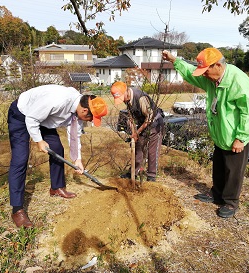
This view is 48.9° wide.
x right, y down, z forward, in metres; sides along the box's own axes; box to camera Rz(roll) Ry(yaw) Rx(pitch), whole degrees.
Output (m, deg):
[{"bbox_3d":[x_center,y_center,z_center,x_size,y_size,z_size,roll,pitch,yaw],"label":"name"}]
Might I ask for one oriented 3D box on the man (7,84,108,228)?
[{"bbox_3d":[-0.610,0.151,2.628,0.930,1.280,0.720,1,14,5],"label":"man"}]

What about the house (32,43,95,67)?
[{"bbox_3d":[-12.200,-14.259,54.682,11.800,7.600,8.500,-2,14,-10],"label":"house"}]

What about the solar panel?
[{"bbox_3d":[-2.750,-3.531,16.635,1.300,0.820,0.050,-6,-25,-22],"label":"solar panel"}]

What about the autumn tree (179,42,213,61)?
[{"bbox_3d":[22.100,-23.052,81.881,9.000,9.500,9.000,0,13,0],"label":"autumn tree"}]

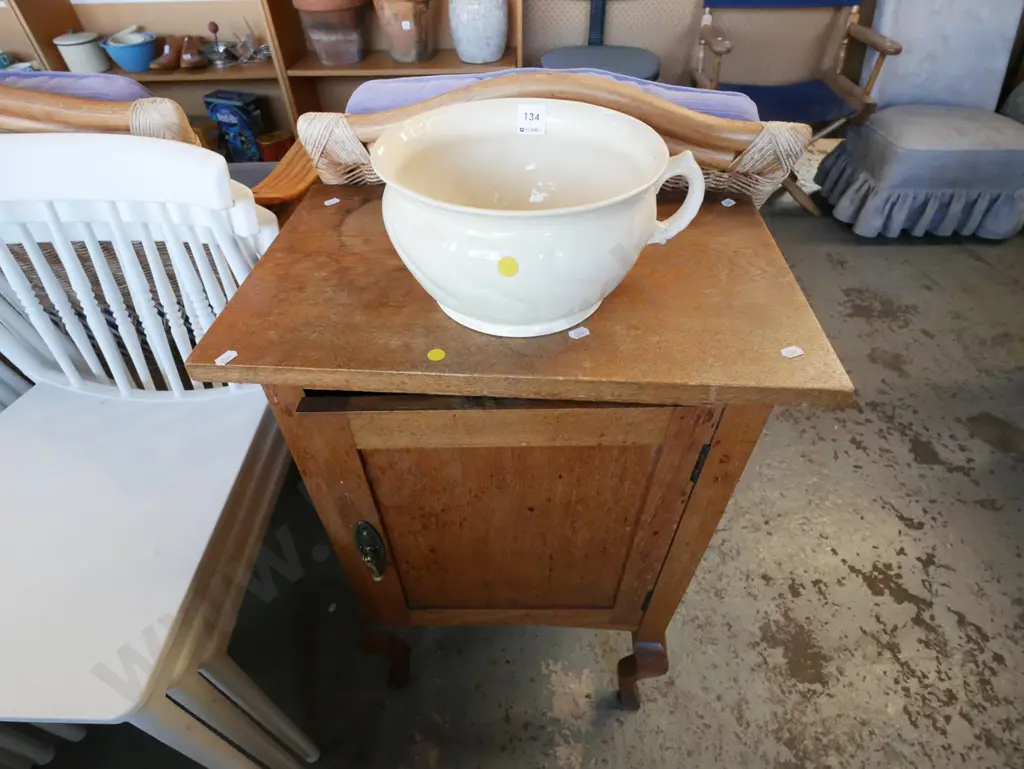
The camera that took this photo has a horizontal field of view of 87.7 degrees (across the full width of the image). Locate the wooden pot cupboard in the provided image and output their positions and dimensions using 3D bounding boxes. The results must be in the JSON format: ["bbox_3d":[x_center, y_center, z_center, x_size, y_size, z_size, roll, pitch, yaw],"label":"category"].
[{"bbox_3d":[0.012,0.142,0.824,0.550,0.749,0.374,2,43,3],"label":"wooden pot cupboard"}]

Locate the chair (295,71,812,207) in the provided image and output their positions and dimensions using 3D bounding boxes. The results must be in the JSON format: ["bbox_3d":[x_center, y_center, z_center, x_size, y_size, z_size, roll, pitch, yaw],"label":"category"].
[{"bbox_3d":[0.080,-0.284,1.176,0.660,0.870,0.710,3,44,4],"label":"chair"}]

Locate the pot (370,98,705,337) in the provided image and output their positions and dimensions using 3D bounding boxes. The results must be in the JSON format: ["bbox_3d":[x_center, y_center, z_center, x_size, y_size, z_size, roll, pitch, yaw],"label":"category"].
[{"bbox_3d":[0.025,-0.149,0.488,0.281,0.134,0.247,2,43,3],"label":"pot"}]

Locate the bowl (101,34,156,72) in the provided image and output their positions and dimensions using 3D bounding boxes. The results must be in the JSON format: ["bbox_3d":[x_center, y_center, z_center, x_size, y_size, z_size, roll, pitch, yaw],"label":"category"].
[{"bbox_3d":[-1.389,-1.215,1.958,0.180,0.094,0.180,0,44,0],"label":"bowl"}]

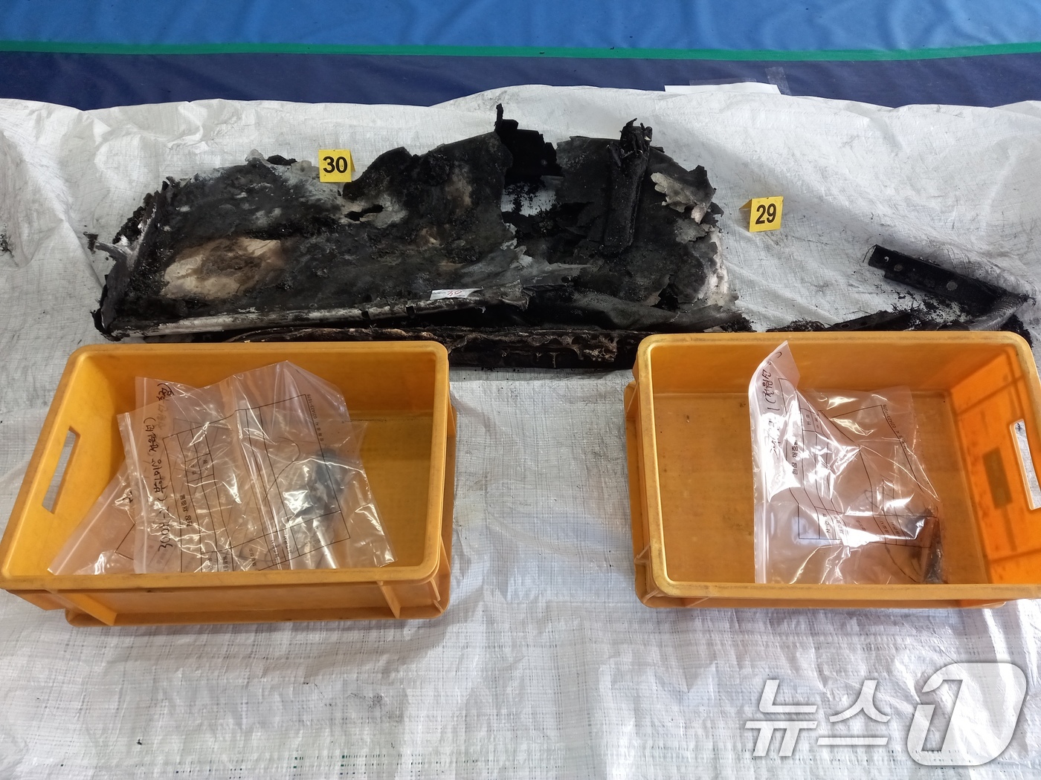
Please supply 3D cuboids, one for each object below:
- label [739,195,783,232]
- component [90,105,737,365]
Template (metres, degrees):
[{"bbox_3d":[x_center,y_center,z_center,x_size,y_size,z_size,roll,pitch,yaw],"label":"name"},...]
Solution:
[{"bbox_3d":[0.488,-0.364,1.508,0.065,0.058,0.066,-7,58,-5],"label":"label"},{"bbox_3d":[-0.188,-0.297,1.413,1.100,0.145,0.510,0,58,0],"label":"component"}]

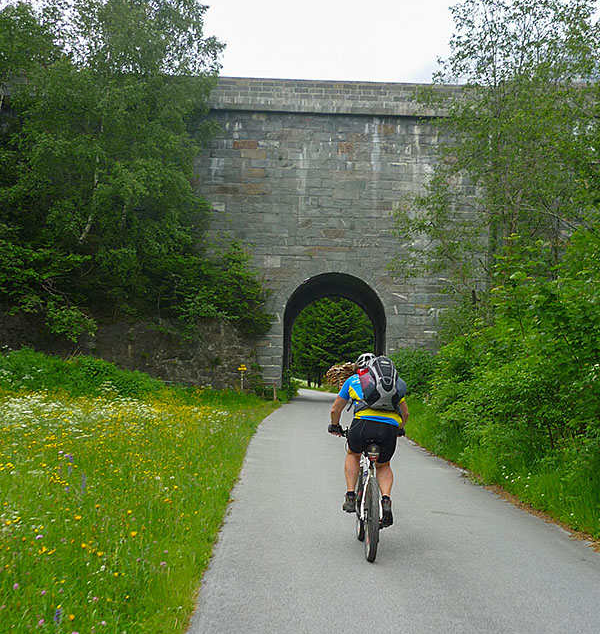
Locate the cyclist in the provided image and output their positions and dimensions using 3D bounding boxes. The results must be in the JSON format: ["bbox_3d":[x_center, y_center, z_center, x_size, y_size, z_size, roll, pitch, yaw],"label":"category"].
[{"bbox_3d":[0.570,1.010,6.850,0.670,1.420,0.850,0,-5,-2],"label":"cyclist"}]

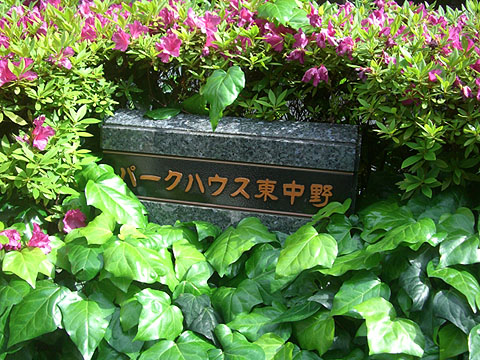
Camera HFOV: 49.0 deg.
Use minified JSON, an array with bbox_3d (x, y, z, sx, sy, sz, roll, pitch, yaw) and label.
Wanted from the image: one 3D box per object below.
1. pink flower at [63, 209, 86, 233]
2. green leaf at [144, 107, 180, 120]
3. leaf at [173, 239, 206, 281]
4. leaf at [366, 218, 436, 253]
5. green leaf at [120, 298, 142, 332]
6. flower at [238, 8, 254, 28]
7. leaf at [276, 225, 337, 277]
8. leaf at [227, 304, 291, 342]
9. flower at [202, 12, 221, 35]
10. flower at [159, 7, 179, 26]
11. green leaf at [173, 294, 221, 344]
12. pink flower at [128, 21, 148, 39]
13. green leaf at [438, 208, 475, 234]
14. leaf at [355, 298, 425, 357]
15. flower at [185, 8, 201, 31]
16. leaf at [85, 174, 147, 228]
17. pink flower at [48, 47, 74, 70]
[{"bbox_3d":[-0.437,0.107,1.390,0.060,0.060,0.050,-12,14,-18],"label":"pink flower"},{"bbox_3d":[-0.207,-0.184,1.451,0.101,0.020,0.071,-14,34,-21],"label":"green leaf"},{"bbox_3d":[-0.126,0.198,1.310,0.090,0.110,0.030,-2,-21,5],"label":"leaf"},{"bbox_3d":[0.379,0.139,1.185,0.198,0.035,0.082,-23,46,-24],"label":"leaf"},{"bbox_3d":[-0.229,0.288,1.120,0.060,0.075,0.020,10,-22,11],"label":"green leaf"},{"bbox_3d":[0.020,-0.490,1.600,0.055,0.058,0.045,0,-18,0],"label":"flower"},{"bbox_3d":[0.146,0.167,1.143,0.110,0.030,0.161,42,64,17],"label":"leaf"},{"bbox_3d":[0.042,0.327,1.200,0.140,0.030,0.090,-2,53,2],"label":"leaf"},{"bbox_3d":[-0.077,-0.425,1.430,0.052,0.060,0.050,-3,13,-2],"label":"flower"},{"bbox_3d":[-0.203,-0.466,1.500,0.060,0.060,0.050,6,-5,12],"label":"flower"},{"bbox_3d":[-0.098,0.316,1.210,0.105,0.120,0.030,-1,-21,3],"label":"green leaf"},{"bbox_3d":[-0.281,-0.417,1.460,0.056,0.052,0.045,0,3,-6],"label":"pink flower"},{"bbox_3d":[0.510,0.099,1.248,0.086,0.030,0.096,14,54,10],"label":"green leaf"},{"bbox_3d":[0.301,0.297,1.060,0.115,0.035,0.115,-15,53,-20],"label":"leaf"},{"bbox_3d":[-0.144,-0.487,1.600,0.052,0.060,0.045,0,-18,0],"label":"flower"},{"bbox_3d":[-0.296,0.054,1.269,0.192,0.030,0.102,37,75,20],"label":"leaf"},{"bbox_3d":[-0.474,-0.323,1.400,0.065,0.060,0.050,-11,14,-16],"label":"pink flower"}]

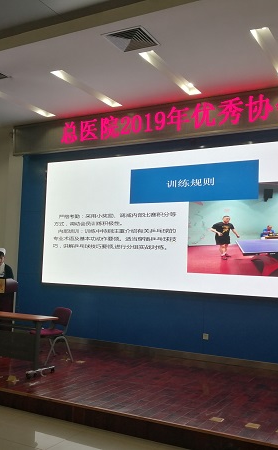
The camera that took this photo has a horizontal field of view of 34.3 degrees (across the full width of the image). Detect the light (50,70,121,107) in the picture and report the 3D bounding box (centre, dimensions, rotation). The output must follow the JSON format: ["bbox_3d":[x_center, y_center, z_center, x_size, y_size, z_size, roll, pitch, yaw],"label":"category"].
[{"bbox_3d":[-0.751,-2.106,6.982,0.200,0.080,1.650,0,-4,28],"label":"light"}]

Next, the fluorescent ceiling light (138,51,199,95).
[{"bbox_3d":[0.502,-2.113,6.317,0.200,0.080,1.650,0,-4,28],"label":"fluorescent ceiling light"}]

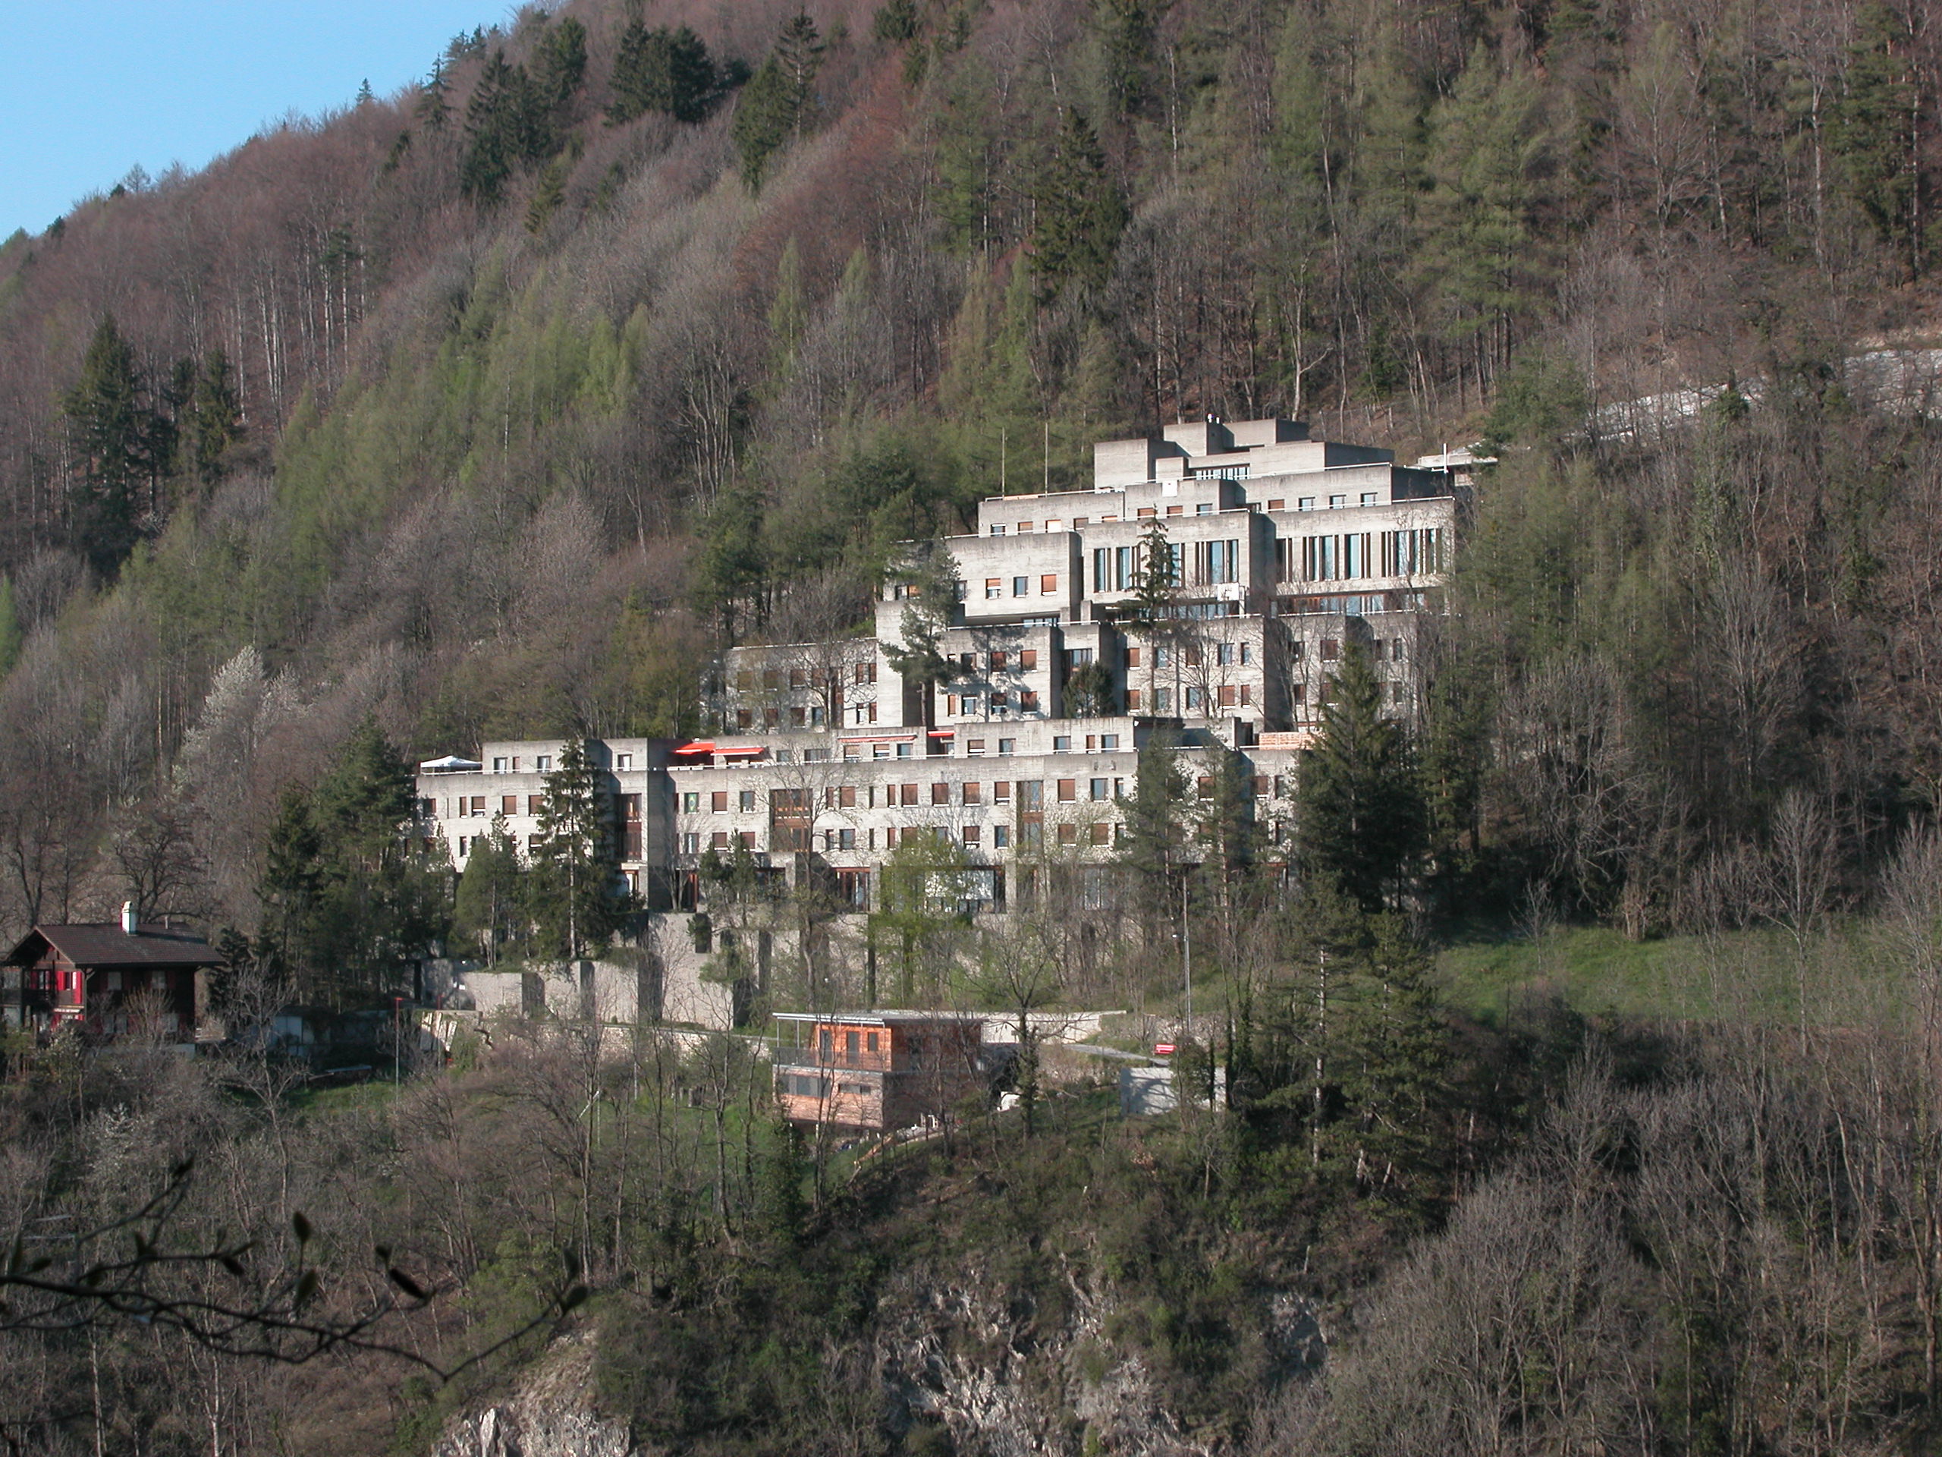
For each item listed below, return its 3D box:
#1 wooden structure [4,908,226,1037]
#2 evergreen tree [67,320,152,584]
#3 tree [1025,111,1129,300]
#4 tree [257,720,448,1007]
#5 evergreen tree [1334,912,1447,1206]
[{"bbox_3d":[-57.370,16.340,320.000,8.000,9.200,12.400,-2,-3,43],"label":"wooden structure"},{"bbox_3d":[-84.650,-27.840,468.000,8.640,25.760,8.640,0,-2,0],"label":"evergreen tree"},{"bbox_3d":[9.550,-47.350,432.000,9.070,17.870,9.070,0,-2,0],"label":"tree"},{"bbox_3d":[-43.690,9.540,337.000,13.510,20.260,11.480,0,-2,0],"label":"tree"},{"bbox_3d":[21.689,17.092,247.000,5.894,15.398,5.894,0,-2,0],"label":"evergreen tree"}]

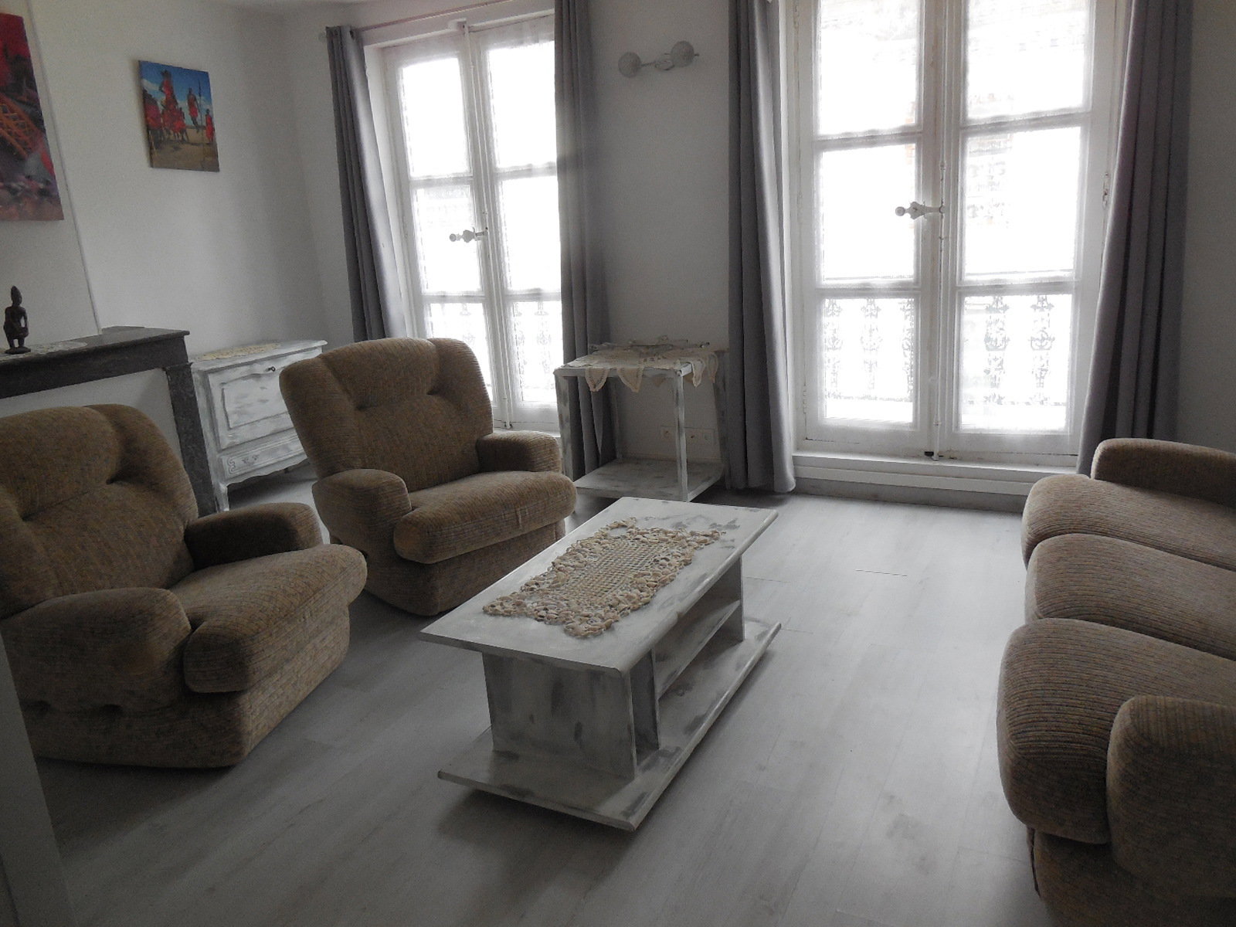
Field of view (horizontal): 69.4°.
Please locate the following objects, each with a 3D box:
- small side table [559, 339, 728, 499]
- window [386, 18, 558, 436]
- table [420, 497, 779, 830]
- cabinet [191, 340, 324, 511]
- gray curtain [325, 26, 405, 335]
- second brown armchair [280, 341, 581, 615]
[{"bbox_3d":[0.131,-0.211,4.689,0.734,0.707,0.517,4,17,28],"label":"small side table"},{"bbox_3d":[-0.735,-1.287,5.121,1.197,2.217,0.095,4,17,28],"label":"window"},{"bbox_3d":[0.026,0.502,2.576,0.551,0.428,1.088,4,17,27],"label":"table"},{"bbox_3d":[-2.112,-0.241,5.221,0.367,0.802,0.938,4,17,28],"label":"cabinet"},{"bbox_3d":[-1.483,-1.269,5.417,0.408,2.557,0.129,4,17,28],"label":"gray curtain"},{"bbox_3d":[-0.740,-0.003,3.704,0.870,0.932,0.884,-16,19,-39],"label":"second brown armchair"}]

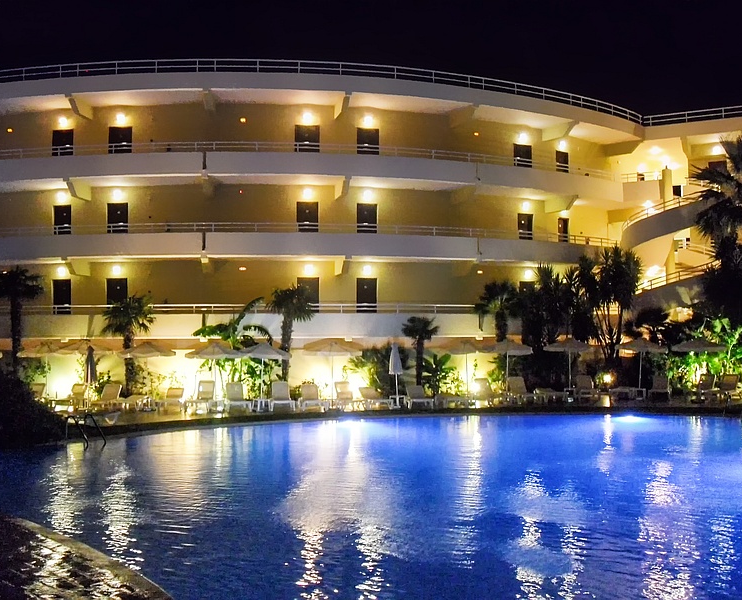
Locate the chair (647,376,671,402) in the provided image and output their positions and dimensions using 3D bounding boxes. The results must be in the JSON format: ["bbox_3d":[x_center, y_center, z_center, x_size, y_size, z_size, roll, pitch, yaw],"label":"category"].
[{"bbox_3d":[11.001,3.341,30.850,0.700,0.920,1.750,-1,-3,21],"label":"chair"}]

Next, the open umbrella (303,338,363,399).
[{"bbox_3d":[-1.348,2.548,28.253,2.100,2.400,2.100,0,-3,0],"label":"open umbrella"}]

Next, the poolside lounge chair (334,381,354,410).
[{"bbox_3d":[-0.883,3.180,27.158,0.730,0.820,1.700,0,-2,-9],"label":"poolside lounge chair"}]

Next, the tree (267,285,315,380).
[{"bbox_3d":[-2.759,1.573,27.870,1.650,4.100,1.650,0,-2,0],"label":"tree"}]

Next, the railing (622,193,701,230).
[{"bbox_3d":[12.663,-3.808,35.200,3.400,1.450,1.000,-2,-3,37],"label":"railing"}]

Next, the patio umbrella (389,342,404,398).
[{"bbox_3d":[0.851,2.503,26.921,0.450,2.200,0.450,0,-2,0],"label":"patio umbrella"}]

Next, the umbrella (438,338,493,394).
[{"bbox_3d":[3.189,2.483,27.237,1.950,2.180,1.950,0,-2,0],"label":"umbrella"}]

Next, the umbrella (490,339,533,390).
[{"bbox_3d":[4.709,2.506,27.622,1.900,2.250,1.900,0,-2,0],"label":"umbrella"}]

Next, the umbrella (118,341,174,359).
[{"bbox_3d":[-7.742,2.621,28.050,2.000,2.300,2.000,0,-3,0],"label":"umbrella"}]

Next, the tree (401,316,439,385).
[{"bbox_3d":[1.793,2.170,29.236,1.400,3.050,1.400,0,-2,0],"label":"tree"}]

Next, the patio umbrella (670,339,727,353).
[{"bbox_3d":[11.858,2.551,29.121,2.050,2.280,2.050,0,-2,0],"label":"patio umbrella"}]

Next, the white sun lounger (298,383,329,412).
[{"bbox_3d":[-1.898,3.165,26.594,0.680,0.850,1.650,1,-2,-13],"label":"white sun lounger"}]

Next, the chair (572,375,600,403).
[{"bbox_3d":[8.340,3.373,31.280,0.700,0.920,1.750,-1,-3,10],"label":"chair"}]

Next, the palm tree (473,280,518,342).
[{"bbox_3d":[4.535,1.488,29.373,1.600,4.300,1.600,0,-2,0],"label":"palm tree"}]

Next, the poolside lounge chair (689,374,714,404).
[{"bbox_3d":[11.691,3.139,28.498,0.720,0.870,1.650,-1,-2,28],"label":"poolside lounge chair"}]

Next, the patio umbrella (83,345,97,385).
[{"bbox_3d":[-9.257,2.527,26.520,0.400,2.120,0.400,0,-2,0],"label":"patio umbrella"}]

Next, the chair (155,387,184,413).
[{"bbox_3d":[-6.602,3.230,26.592,0.680,0.720,1.700,0,-2,2],"label":"chair"}]

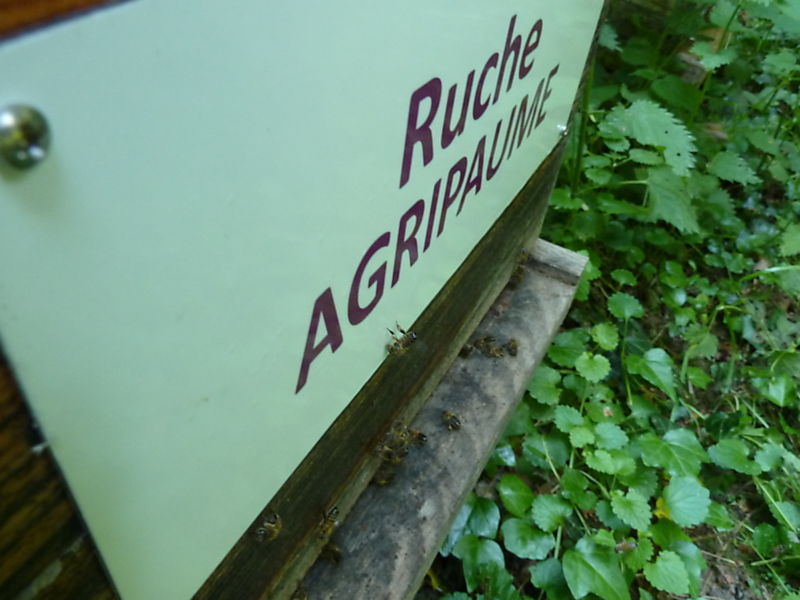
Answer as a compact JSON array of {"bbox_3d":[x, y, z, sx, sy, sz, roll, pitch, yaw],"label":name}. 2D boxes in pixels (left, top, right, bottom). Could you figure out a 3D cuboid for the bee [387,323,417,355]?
[{"bbox_3d":[0.000,0.013,0.207,0.012,0.005,0.008,-27,52,-24],"label":"bee"}]

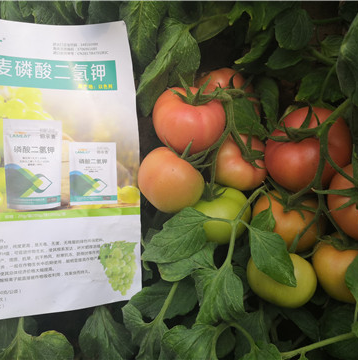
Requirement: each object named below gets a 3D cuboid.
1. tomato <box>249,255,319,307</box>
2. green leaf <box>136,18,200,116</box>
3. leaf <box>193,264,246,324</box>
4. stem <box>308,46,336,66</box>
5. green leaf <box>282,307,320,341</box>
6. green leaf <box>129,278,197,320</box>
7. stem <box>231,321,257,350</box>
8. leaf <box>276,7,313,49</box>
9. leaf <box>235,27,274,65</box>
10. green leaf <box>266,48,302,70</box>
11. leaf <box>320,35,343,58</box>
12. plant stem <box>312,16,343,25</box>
[{"bbox_3d":[0.117,0.114,0.425,0.078,0.064,0.076,-3,18,0],"label":"tomato"},{"bbox_3d":[-0.010,-0.120,0.395,0.054,0.102,0.028,26,6,15],"label":"green leaf"},{"bbox_3d":[0.042,0.118,0.385,0.053,0.062,0.028,6,-6,0],"label":"leaf"},{"bbox_3d":[0.182,-0.157,0.475,0.044,0.009,0.009,32,-14,18],"label":"stem"},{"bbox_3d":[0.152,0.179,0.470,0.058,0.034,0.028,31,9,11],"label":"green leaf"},{"bbox_3d":[-0.018,0.137,0.430,0.078,0.052,0.022,6,-12,2],"label":"green leaf"},{"bbox_3d":[0.069,0.164,0.395,0.027,0.032,0.014,0,6,0],"label":"stem"},{"bbox_3d":[0.139,-0.181,0.450,0.045,0.050,0.020,3,-3,4],"label":"leaf"},{"bbox_3d":[0.097,-0.172,0.480,0.048,0.050,0.024,0,6,0],"label":"leaf"},{"bbox_3d":[0.128,-0.148,0.455,0.046,0.029,0.022,-1,-6,6],"label":"green leaf"},{"bbox_3d":[0.213,-0.185,0.520,0.038,0.036,0.018,0,6,0],"label":"leaf"},{"bbox_3d":[0.188,-0.202,0.475,0.037,0.007,0.007,-6,12,1],"label":"plant stem"}]

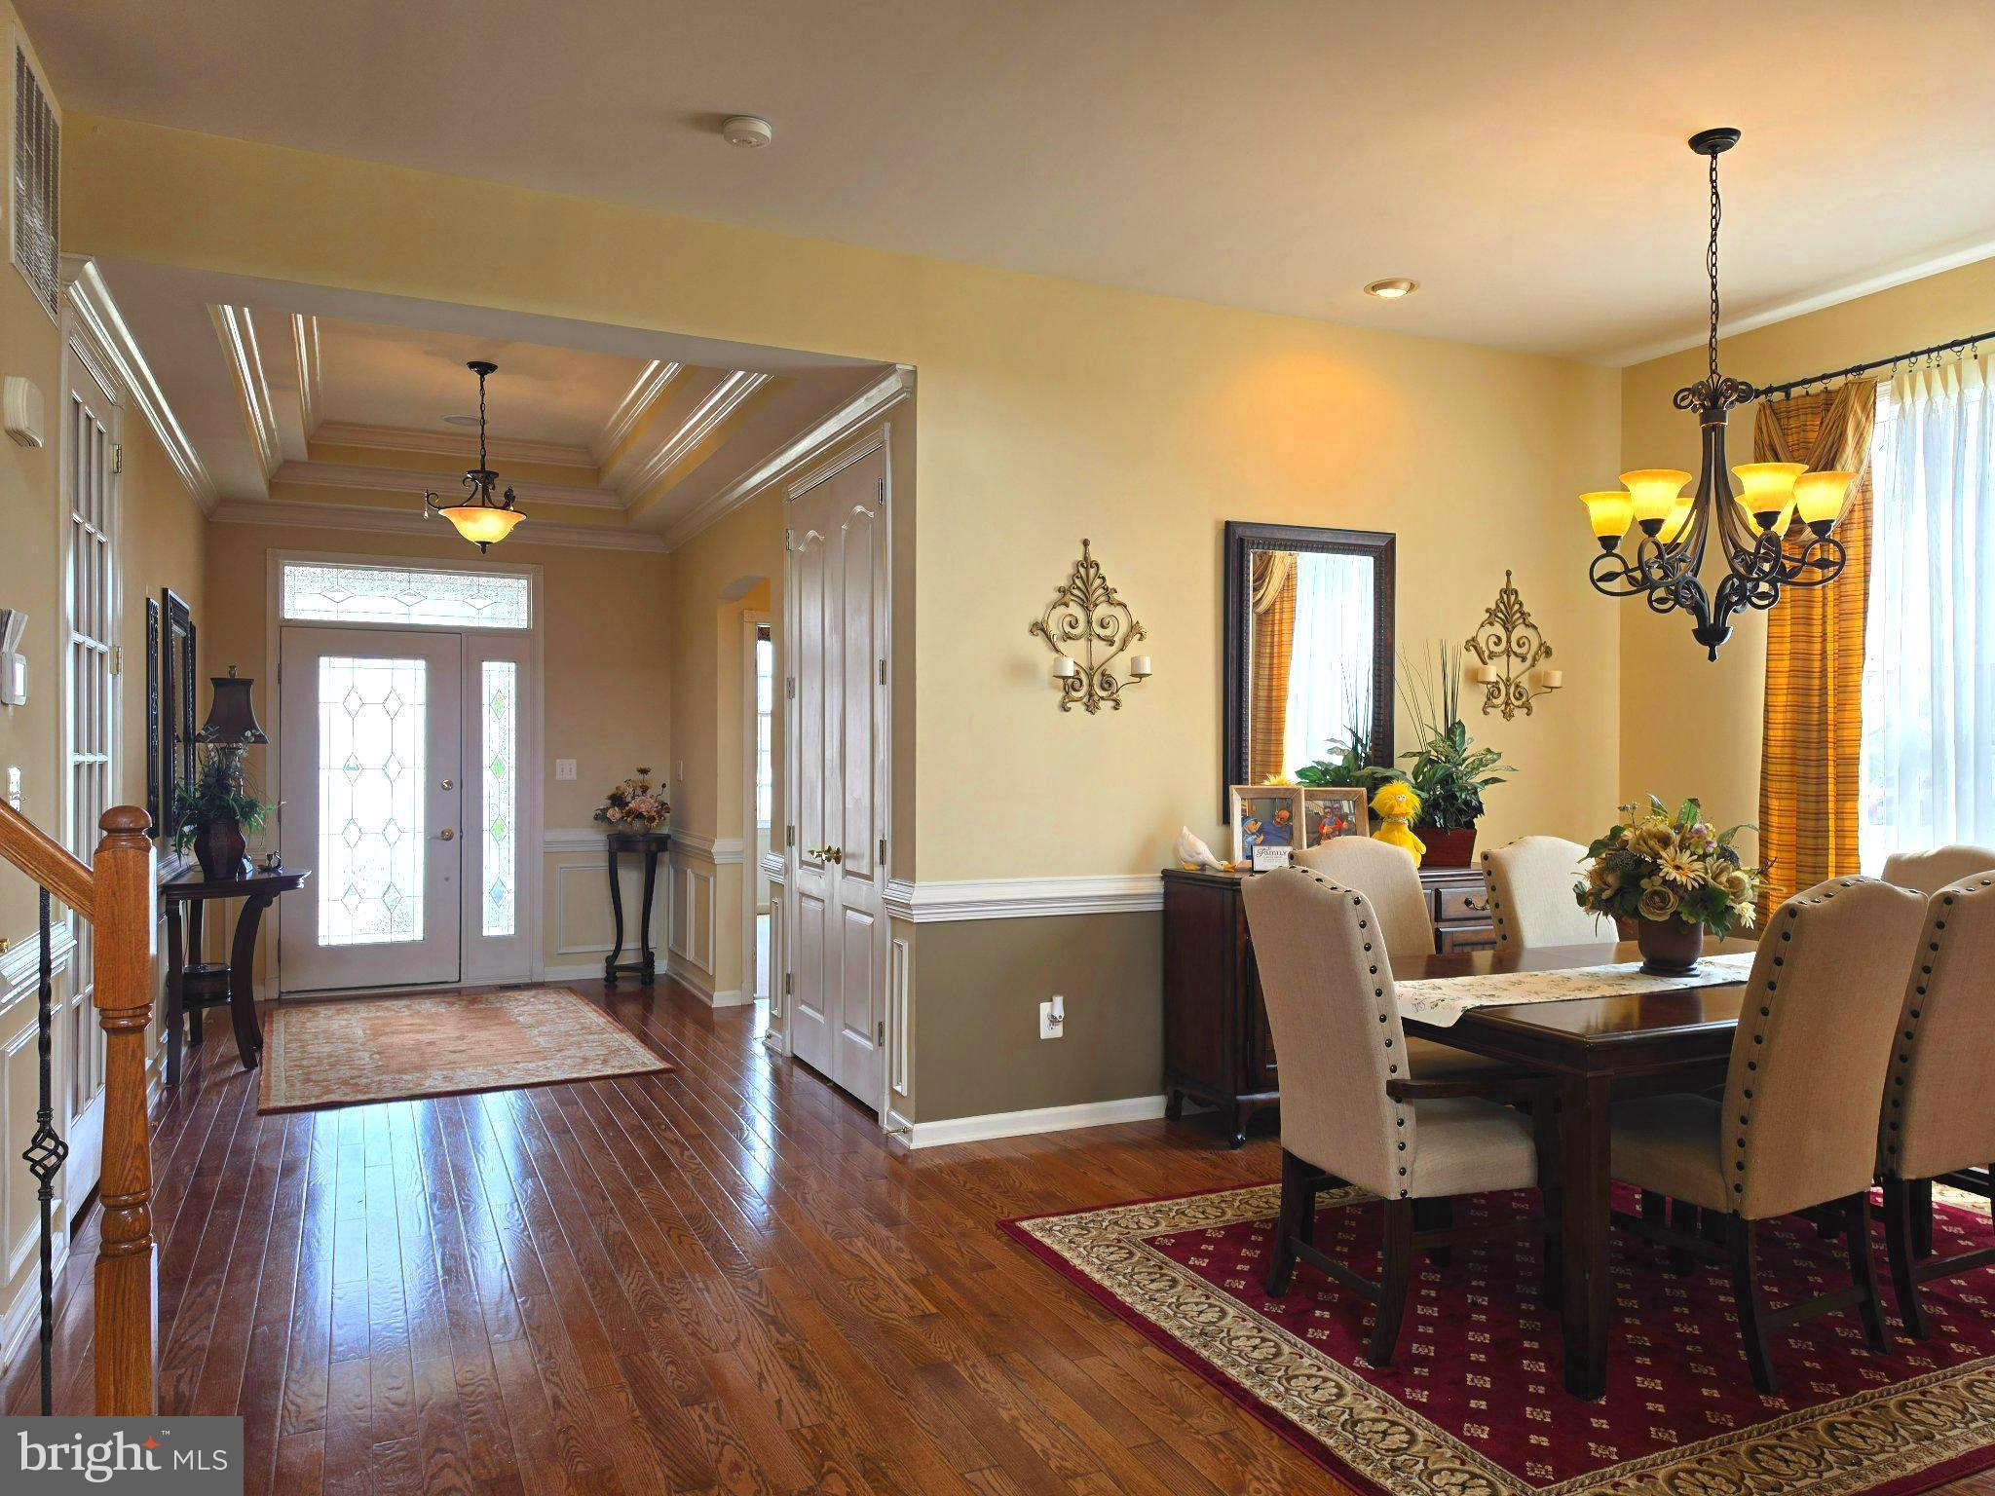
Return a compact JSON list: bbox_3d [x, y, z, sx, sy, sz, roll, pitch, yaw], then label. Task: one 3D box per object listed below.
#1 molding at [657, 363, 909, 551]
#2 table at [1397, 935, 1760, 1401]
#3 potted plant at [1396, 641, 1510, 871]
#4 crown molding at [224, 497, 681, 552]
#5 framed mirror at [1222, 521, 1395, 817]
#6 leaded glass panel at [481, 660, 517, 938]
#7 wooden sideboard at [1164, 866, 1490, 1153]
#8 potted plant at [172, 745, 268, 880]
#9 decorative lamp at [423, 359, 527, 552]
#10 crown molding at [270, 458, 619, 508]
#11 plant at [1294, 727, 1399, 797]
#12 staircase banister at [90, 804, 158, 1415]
[{"bbox_3d":[-1.192,-1.259,6.280,0.100,0.120,3.880,0,0,-26],"label":"molding"},{"bbox_3d":[1.780,0.985,3.595,1.750,0.760,1.050,0,0,-25],"label":"table"},{"bbox_3d":[1.734,0.025,5.109,0.390,0.853,0.370,0,0,-26],"label":"potted plant"},{"bbox_3d":[-3.063,-1.258,7.486,2.410,0.120,0.100,0,0,-26],"label":"crown molding"},{"bbox_3d":[1.238,-0.283,5.201,0.815,1.147,0.040,0,0,-26],"label":"framed mirror"},{"bbox_3d":[-2.897,0.294,7.709,0.196,1.590,0.030,0,0,-26],"label":"leaded glass panel"},{"bbox_3d":[1.350,0.914,5.015,1.390,0.930,0.470,0,0,-25],"label":"wooden sideboard"},{"bbox_3d":[-3.285,0.267,5.615,0.360,0.567,0.350,0,0,-26],"label":"potted plant"},{"bbox_3d":[-2.284,-1.276,5.841,0.430,0.830,0.420,0,0,-26],"label":"decorative lamp"},{"bbox_3d":[-2.987,-1.452,7.356,1.840,0.100,0.100,0,0,-26],"label":"crown molding"},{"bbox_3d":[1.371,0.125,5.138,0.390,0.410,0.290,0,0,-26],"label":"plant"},{"bbox_3d":[-1.549,0.677,2.358,0.085,1.140,0.085,0,0,-26],"label":"staircase banister"}]

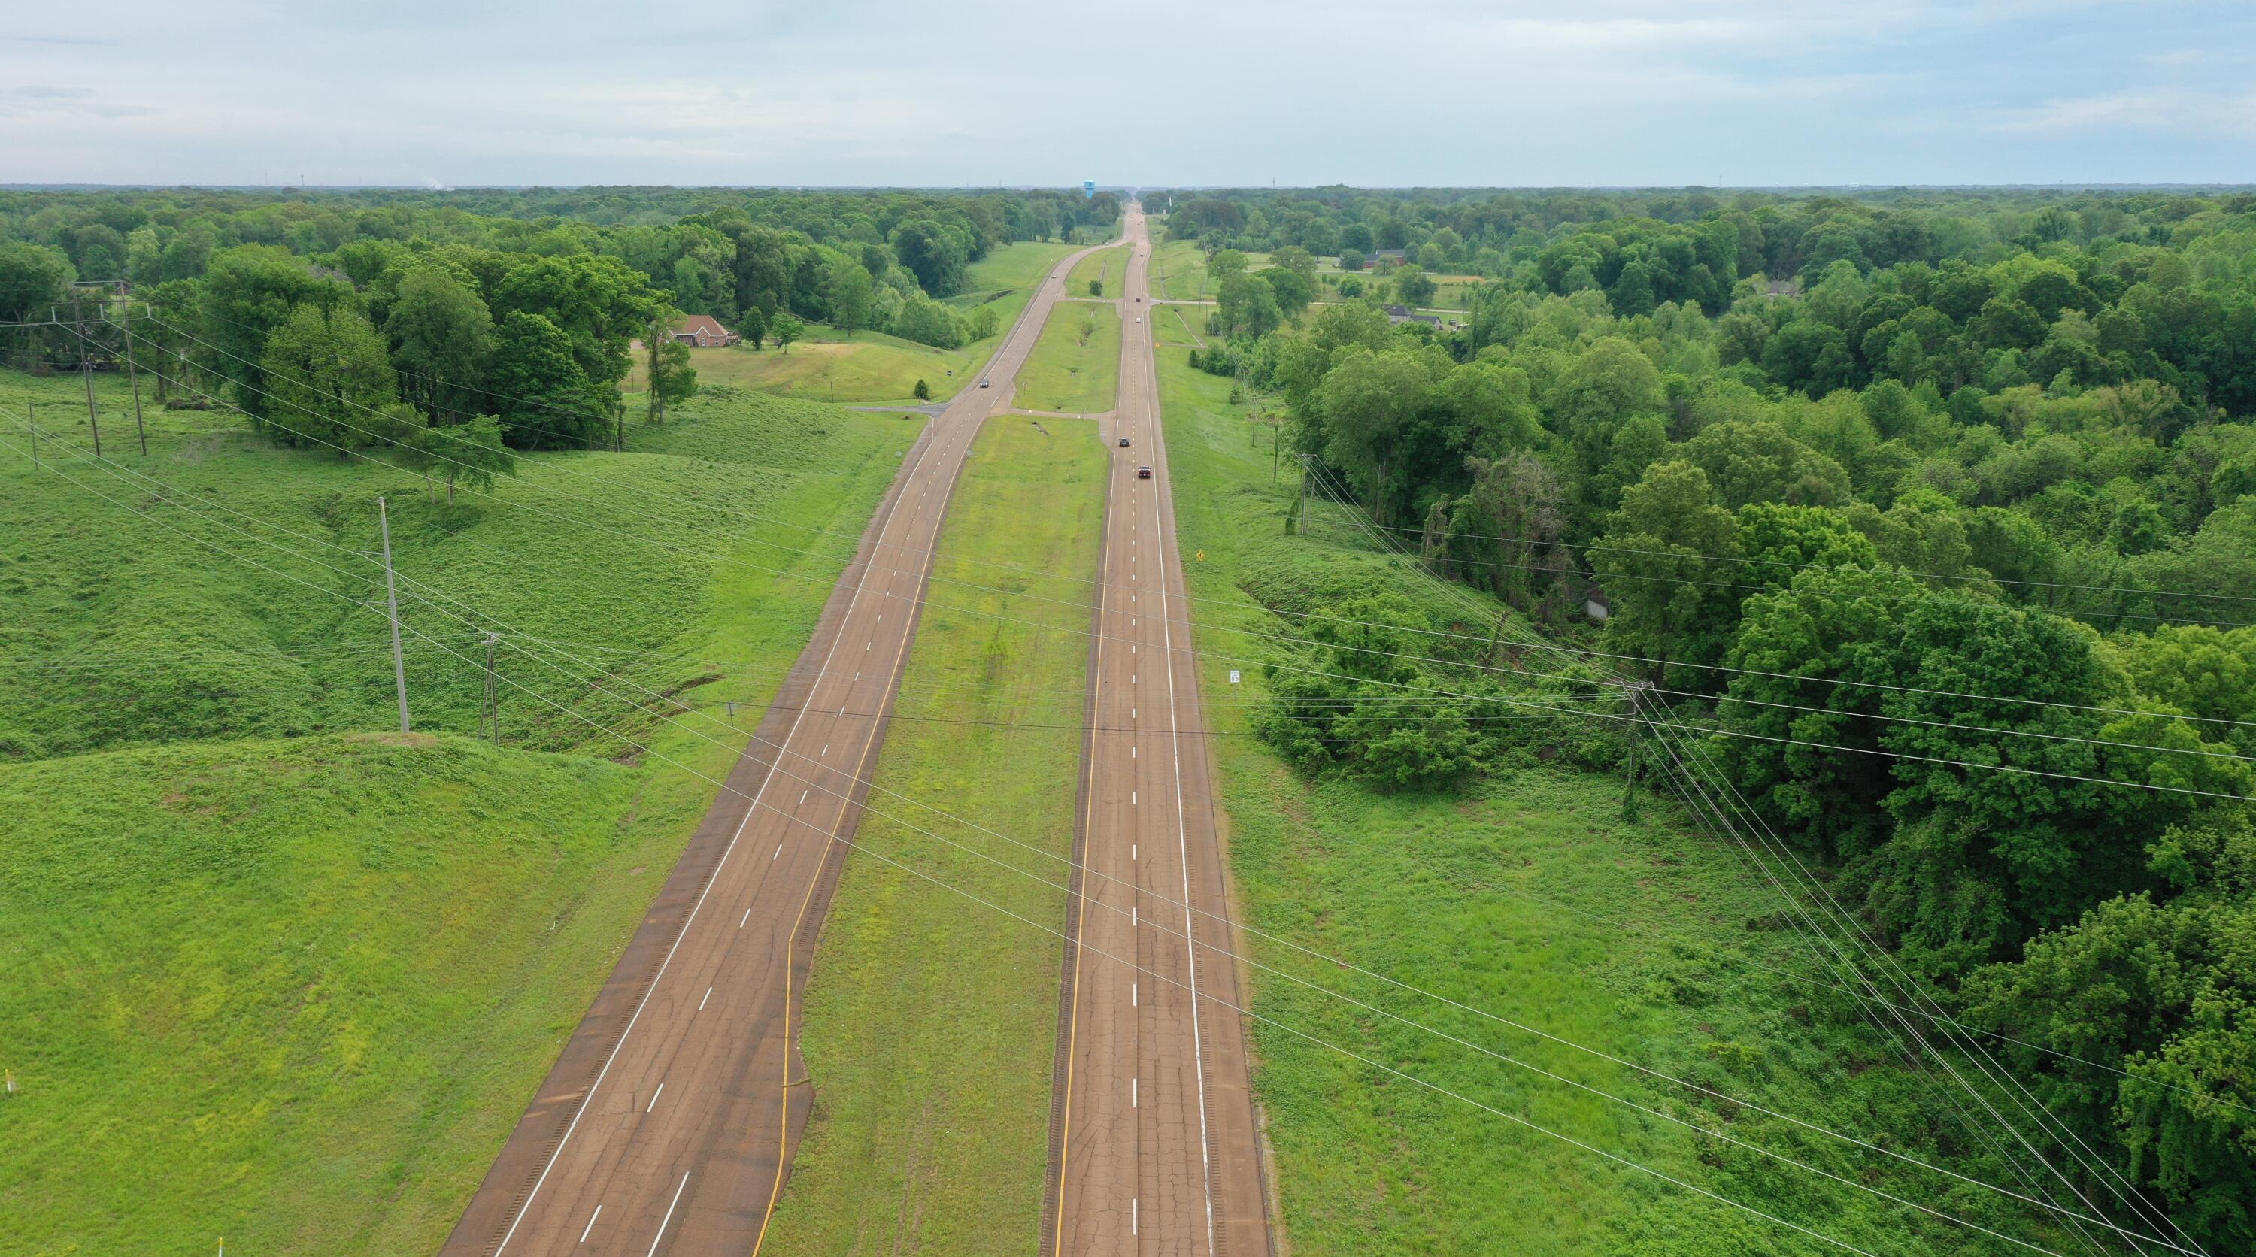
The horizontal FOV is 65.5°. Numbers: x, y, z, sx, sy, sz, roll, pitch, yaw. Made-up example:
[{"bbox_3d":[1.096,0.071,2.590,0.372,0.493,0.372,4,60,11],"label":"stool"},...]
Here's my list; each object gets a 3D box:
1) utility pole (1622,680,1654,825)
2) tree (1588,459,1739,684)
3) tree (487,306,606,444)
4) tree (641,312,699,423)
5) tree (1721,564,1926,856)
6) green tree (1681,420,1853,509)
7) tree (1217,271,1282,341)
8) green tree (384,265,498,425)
[{"bbox_3d":[40.590,9.860,139.820,2.500,11.590,0.400,-2,14,-7],"label":"utility pole"},{"bbox_3d":[55.890,-5.770,182.120,15.370,23.040,15.370,0,14,0],"label":"tree"},{"bbox_3d":[-85.030,-36.730,258.060,17.110,19.620,17.110,0,14,0],"label":"tree"},{"bbox_3d":[-78.870,-44.690,301.980,9.100,18.410,9.100,0,14,0],"label":"tree"},{"bbox_3d":[52.830,6.240,133.300,15.130,21.810,15.130,0,14,0],"label":"tree"},{"bbox_3d":[78.020,-14.470,218.430,20.380,23.000,20.380,0,14,0],"label":"green tree"},{"bbox_3d":[39.590,-104.690,571.120,21.230,22.070,21.230,0,14,0],"label":"tree"},{"bbox_3d":[-107.010,-44.000,272.790,16.720,24.450,16.720,0,14,0],"label":"green tree"}]

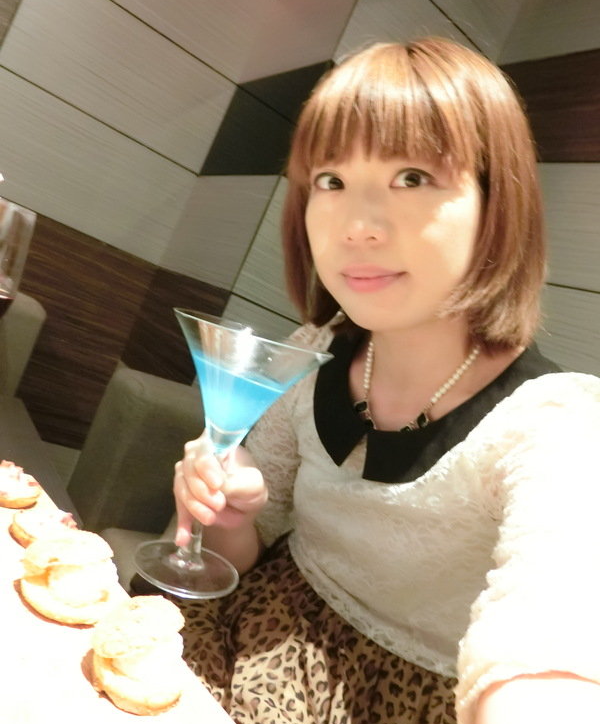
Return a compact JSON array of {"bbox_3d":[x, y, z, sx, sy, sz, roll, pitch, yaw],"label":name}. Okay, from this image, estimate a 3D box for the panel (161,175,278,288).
[{"bbox_3d":[-0.194,-0.299,1.274,0.020,0.243,0.398,22,2,-37],"label":"panel"}]

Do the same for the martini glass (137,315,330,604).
[{"bbox_3d":[-0.057,0.065,0.415,0.116,0.180,0.116,17,5,0],"label":"martini glass"}]

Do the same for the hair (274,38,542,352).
[{"bbox_3d":[0.098,-0.139,0.495,0.210,0.250,0.215,0,10,23],"label":"hair"}]

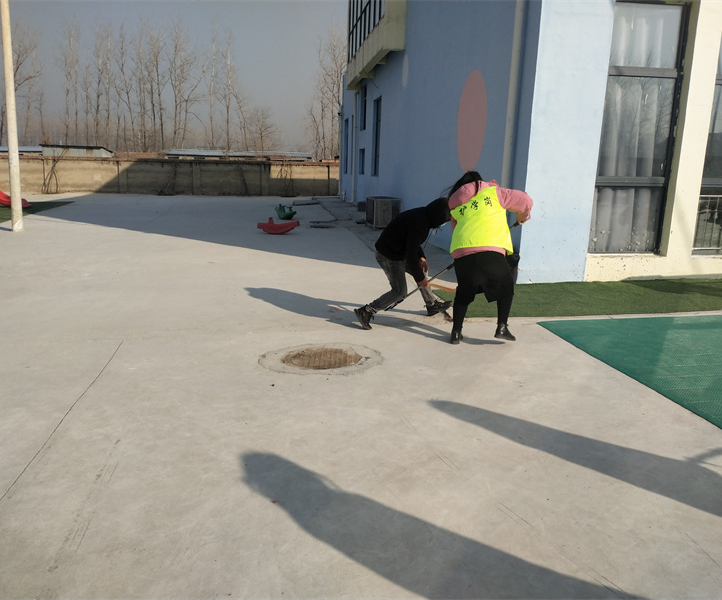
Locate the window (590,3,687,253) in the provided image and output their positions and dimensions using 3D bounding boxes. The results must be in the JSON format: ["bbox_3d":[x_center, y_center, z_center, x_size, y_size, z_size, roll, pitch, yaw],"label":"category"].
[{"bbox_3d":[3.734,-2.242,9.330,1.150,3.250,0.120,0,11,-8],"label":"window"}]

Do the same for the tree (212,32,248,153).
[{"bbox_3d":[-11.585,-17.329,61.754,3.028,12.650,3.028,0,11,-11],"label":"tree"}]

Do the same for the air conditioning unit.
[{"bbox_3d":[0.598,-2.132,16.979,0.620,0.740,0.920,0,11,-8],"label":"air conditioning unit"}]

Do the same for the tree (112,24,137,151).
[{"bbox_3d":[-20.107,-17.081,59.592,2.235,12.483,2.235,-2,12,-18],"label":"tree"}]

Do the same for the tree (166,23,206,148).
[{"bbox_3d":[-15.211,-17.565,60.917,3.339,13.216,3.339,-1,11,-14],"label":"tree"}]

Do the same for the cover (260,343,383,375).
[{"bbox_3d":[-0.316,0.474,5.550,0.950,0.040,0.950,0,11,-8],"label":"cover"}]

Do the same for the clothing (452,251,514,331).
[{"bbox_3d":[1.057,-0.094,6.167,0.540,0.710,0.370,0,11,-11],"label":"clothing"}]

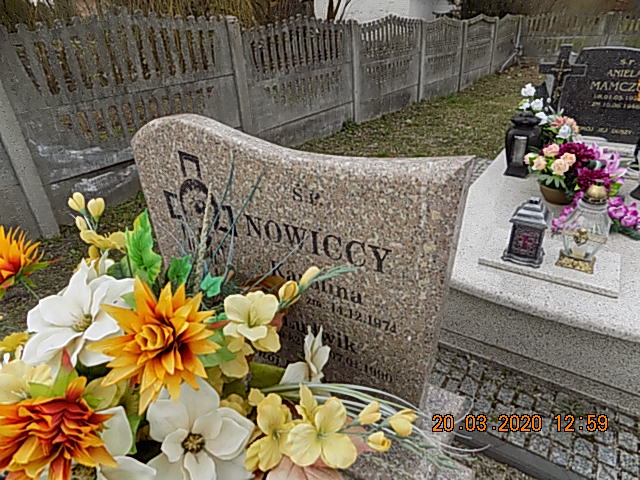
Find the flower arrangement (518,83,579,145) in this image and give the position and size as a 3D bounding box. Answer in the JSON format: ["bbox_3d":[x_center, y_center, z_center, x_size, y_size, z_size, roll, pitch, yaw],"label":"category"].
[{"bbox_3d":[1.528,-0.805,2.843,0.320,0.430,0.250,14,31,34],"label":"flower arrangement"}]

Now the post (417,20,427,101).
[{"bbox_3d":[1.668,-2.981,7.152,0.125,1.286,0.125,14,31,34],"label":"post"}]

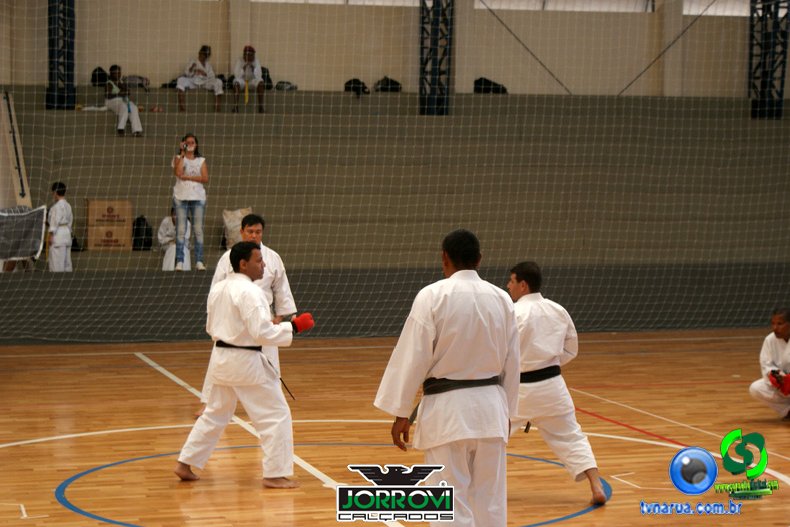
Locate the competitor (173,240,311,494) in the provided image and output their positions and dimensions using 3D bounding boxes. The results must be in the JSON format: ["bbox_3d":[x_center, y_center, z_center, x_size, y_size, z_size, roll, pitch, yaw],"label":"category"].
[{"bbox_3d":[-0.992,0.652,10.788,0.800,1.580,0.660,-1,3,-22],"label":"competitor"}]

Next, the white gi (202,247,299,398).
[{"bbox_3d":[-1.225,0.506,13.958,0.780,1.360,0.460,0,3,-13],"label":"white gi"}]

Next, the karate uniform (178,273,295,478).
[{"bbox_3d":[-1.030,0.728,10.700,0.660,1.340,0.740,-2,3,-38],"label":"karate uniform"}]

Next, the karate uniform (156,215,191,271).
[{"bbox_3d":[-2.947,-0.206,21.900,0.460,0.800,0.550,0,2,-14],"label":"karate uniform"}]

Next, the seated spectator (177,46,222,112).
[{"bbox_3d":[-3.159,-2.982,26.600,0.720,1.120,0.680,0,2,-13],"label":"seated spectator"}]

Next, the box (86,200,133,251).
[{"bbox_3d":[-3.729,-0.496,21.500,0.600,0.630,0.420,0,3,-13],"label":"box"}]

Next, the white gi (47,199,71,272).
[{"bbox_3d":[-4.331,-0.310,21.250,0.380,1.040,0.280,-2,3,-37],"label":"white gi"}]

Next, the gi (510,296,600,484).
[{"bbox_3d":[0.943,0.773,10.443,0.560,1.190,0.820,-2,3,-38],"label":"gi"}]

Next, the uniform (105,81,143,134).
[{"bbox_3d":[-3.868,-2.222,23.450,0.450,0.760,0.520,-1,3,-30],"label":"uniform"}]

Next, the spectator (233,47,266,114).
[{"bbox_3d":[-2.181,-2.746,24.500,0.490,1.050,0.620,0,3,-12],"label":"spectator"}]

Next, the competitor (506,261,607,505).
[{"bbox_3d":[0.943,0.729,10.421,0.580,1.480,0.920,-2,3,-38],"label":"competitor"}]

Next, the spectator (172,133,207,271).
[{"bbox_3d":[-2.640,-0.792,21.200,0.460,1.750,0.360,0,2,-9],"label":"spectator"}]

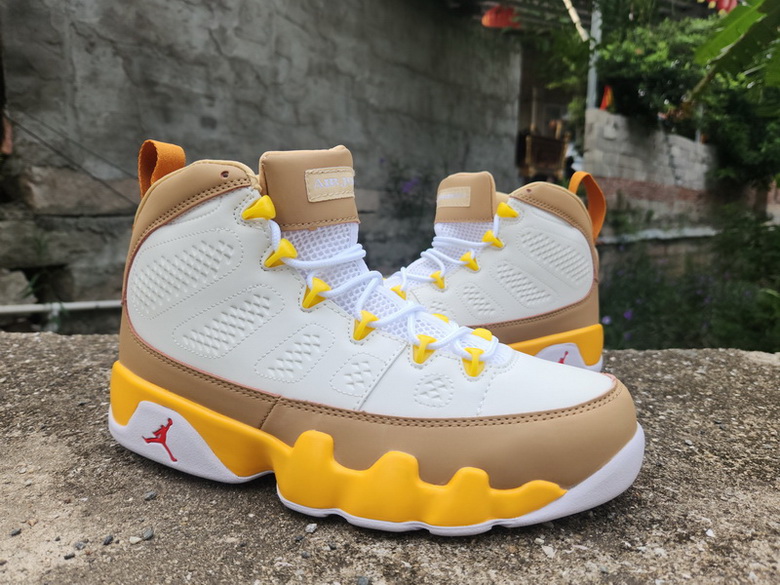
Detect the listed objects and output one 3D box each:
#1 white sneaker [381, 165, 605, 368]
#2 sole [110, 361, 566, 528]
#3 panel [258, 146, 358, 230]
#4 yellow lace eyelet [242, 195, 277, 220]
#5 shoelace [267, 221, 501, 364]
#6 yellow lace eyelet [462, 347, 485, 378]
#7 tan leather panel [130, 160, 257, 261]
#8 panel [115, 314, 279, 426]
[{"bbox_3d":[0.039,-0.012,0.424,0.300,0.176,0.108,-1,10,-13],"label":"white sneaker"},{"bbox_3d":[-0.038,0.071,0.293,0.257,0.048,0.106,4,10,14],"label":"sole"},{"bbox_3d":[-0.039,-0.056,0.275,0.032,0.045,0.074,4,10,14],"label":"panel"},{"bbox_3d":[-0.065,-0.041,0.255,0.015,0.013,0.010,4,10,14],"label":"yellow lace eyelet"},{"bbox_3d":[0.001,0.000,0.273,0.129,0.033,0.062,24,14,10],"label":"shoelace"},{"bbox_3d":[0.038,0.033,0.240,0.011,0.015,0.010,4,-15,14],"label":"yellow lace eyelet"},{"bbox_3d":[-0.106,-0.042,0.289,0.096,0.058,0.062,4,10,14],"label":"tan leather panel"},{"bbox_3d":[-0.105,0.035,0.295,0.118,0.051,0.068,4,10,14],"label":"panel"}]

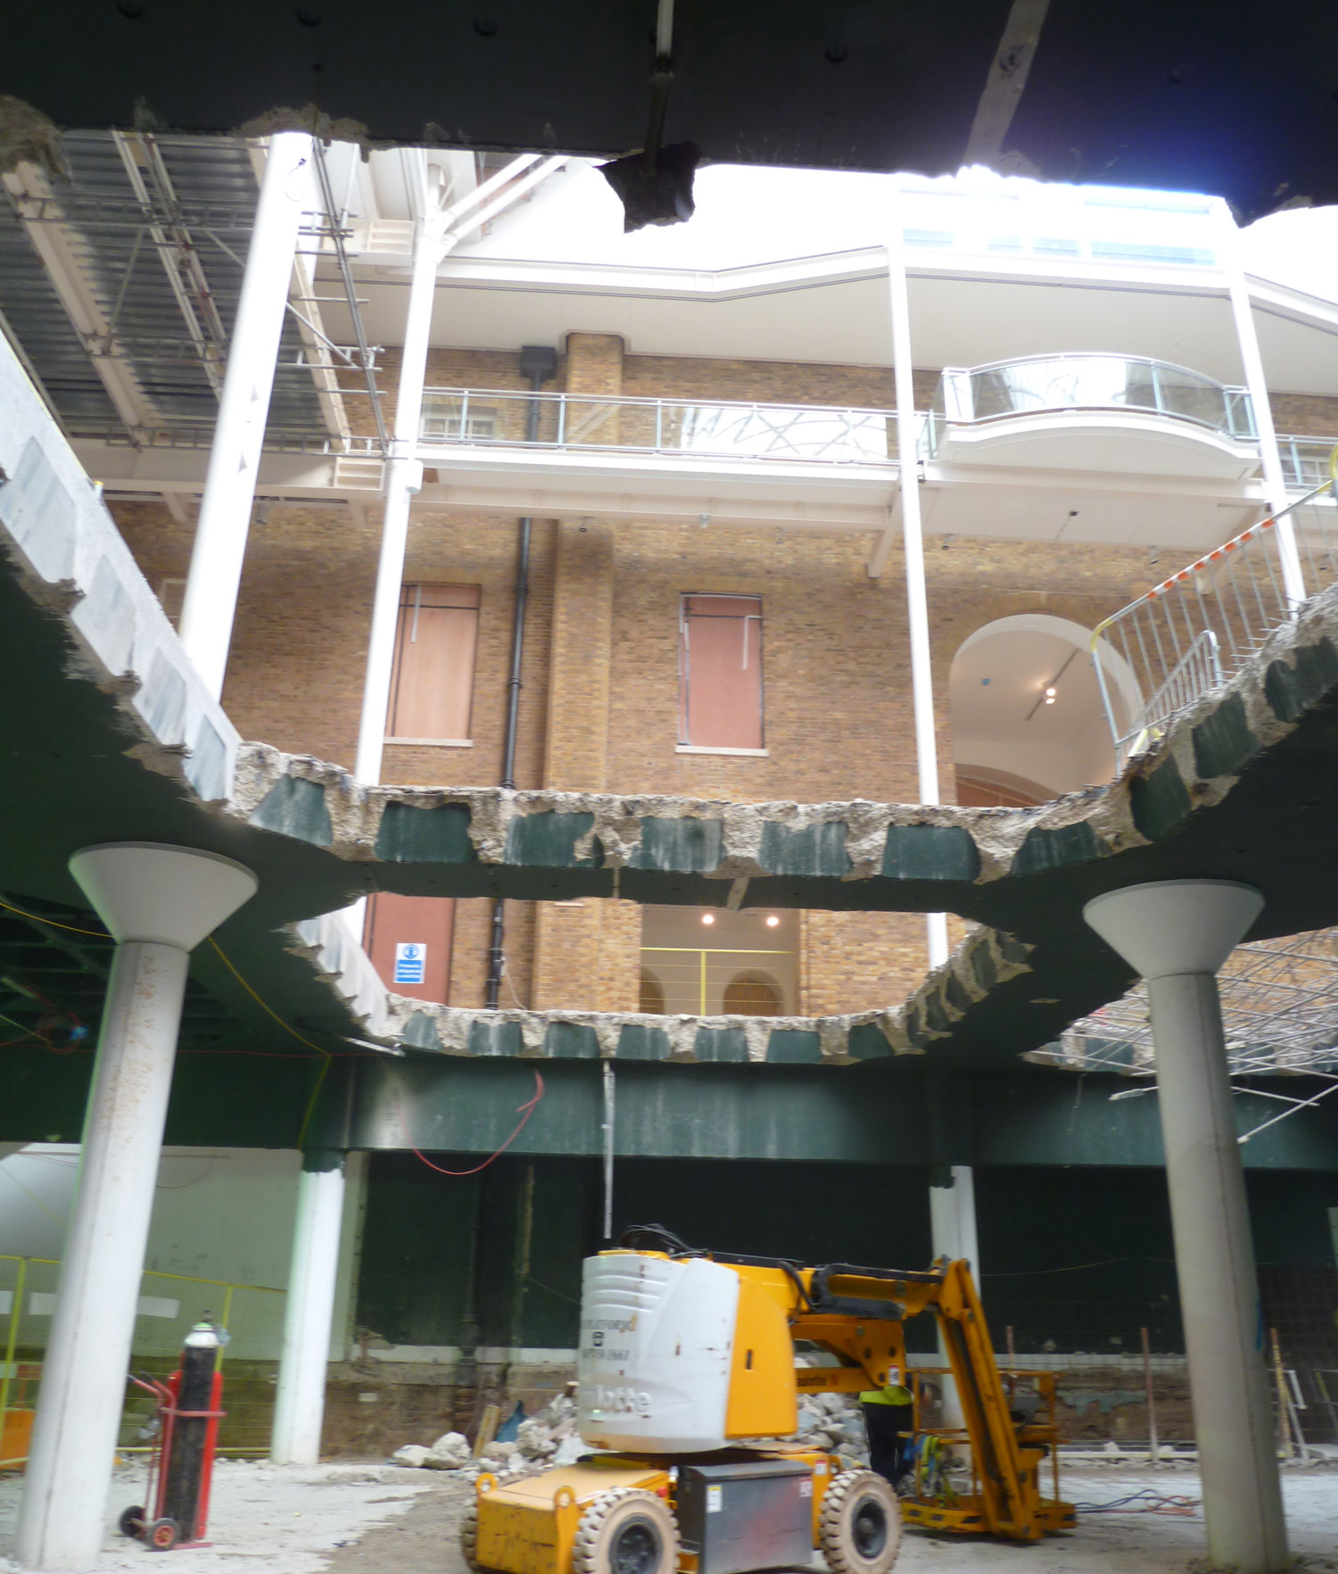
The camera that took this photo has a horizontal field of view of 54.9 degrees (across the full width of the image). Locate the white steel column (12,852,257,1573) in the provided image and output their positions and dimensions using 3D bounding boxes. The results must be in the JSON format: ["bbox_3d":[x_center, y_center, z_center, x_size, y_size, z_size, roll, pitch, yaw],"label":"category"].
[{"bbox_3d":[-4.072,2.941,9.516,1.400,4.815,1.400,2,-22,-2],"label":"white steel column"}]

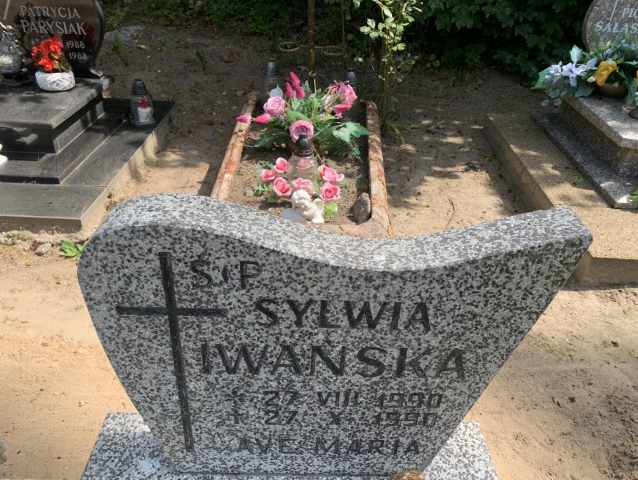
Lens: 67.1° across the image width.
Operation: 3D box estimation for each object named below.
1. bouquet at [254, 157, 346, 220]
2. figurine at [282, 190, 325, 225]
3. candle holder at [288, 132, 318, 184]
[{"bbox_3d":[-0.077,-0.230,2.083,0.375,0.160,0.230,2,35,0],"label":"bouquet"},{"bbox_3d":[-0.067,-0.147,2.013,0.150,0.105,0.100,17,38,21],"label":"figurine"},{"bbox_3d":[-0.070,-0.375,2.210,0.135,0.255,0.135,2,35,0],"label":"candle holder"}]

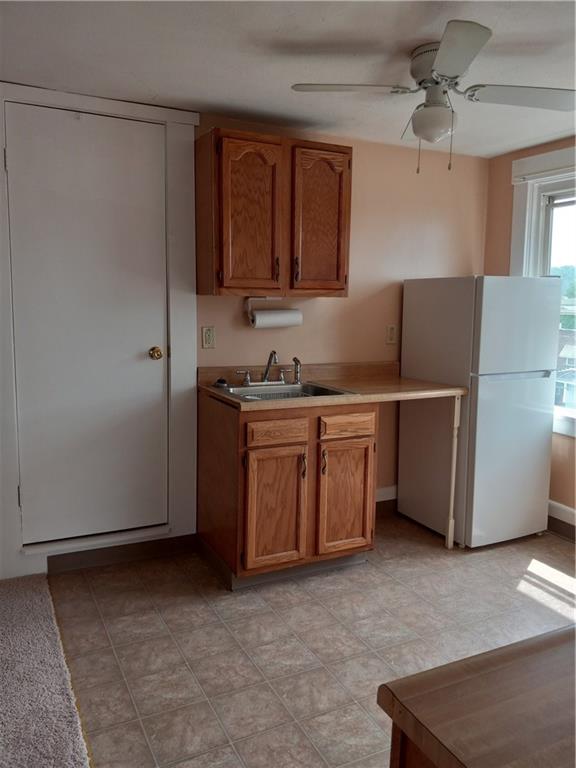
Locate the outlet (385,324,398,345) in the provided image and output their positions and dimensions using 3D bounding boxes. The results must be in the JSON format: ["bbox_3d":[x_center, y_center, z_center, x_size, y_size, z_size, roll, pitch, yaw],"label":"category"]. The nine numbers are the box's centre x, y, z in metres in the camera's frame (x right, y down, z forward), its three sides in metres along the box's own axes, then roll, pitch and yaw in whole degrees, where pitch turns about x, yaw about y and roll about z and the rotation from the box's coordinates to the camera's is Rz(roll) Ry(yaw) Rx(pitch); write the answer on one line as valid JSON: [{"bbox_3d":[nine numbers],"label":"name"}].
[{"bbox_3d":[0.648,-0.306,3.721,0.073,0.115,0.012,-3,7,-27],"label":"outlet"}]

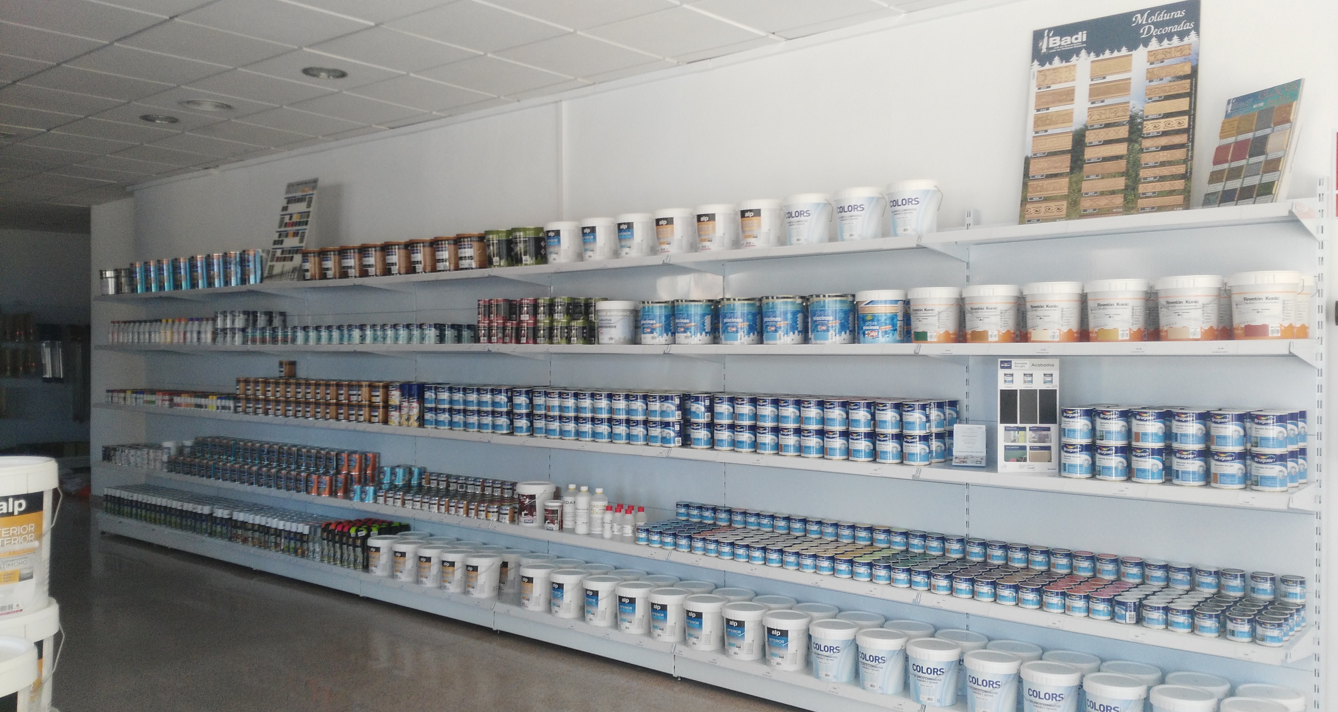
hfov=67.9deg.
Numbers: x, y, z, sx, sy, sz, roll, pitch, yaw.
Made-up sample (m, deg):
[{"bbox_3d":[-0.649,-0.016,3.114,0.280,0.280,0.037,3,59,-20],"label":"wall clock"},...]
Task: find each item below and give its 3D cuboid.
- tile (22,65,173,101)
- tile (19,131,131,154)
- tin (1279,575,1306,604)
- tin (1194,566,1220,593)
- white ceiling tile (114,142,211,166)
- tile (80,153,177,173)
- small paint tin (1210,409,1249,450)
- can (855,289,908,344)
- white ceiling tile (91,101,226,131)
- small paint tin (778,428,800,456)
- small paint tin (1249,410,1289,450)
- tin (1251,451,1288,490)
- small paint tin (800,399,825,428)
[{"bbox_3d":[-3.056,-1.458,5.310,0.595,0.018,0.595,1,1,38],"label":"tile"},{"bbox_3d":[-4.080,-1.482,6.900,0.600,0.018,0.600,1,1,39],"label":"tile"},{"bbox_3d":[2.088,0.778,3.322,0.074,0.076,0.074,1,2,38],"label":"tin"},{"bbox_3d":[1.887,0.785,3.481,0.074,0.076,0.074,1,2,38],"label":"tin"},{"bbox_3d":[-3.692,-1.495,7.339,0.595,0.020,0.595,1,2,38],"label":"white ceiling tile"},{"bbox_3d":[-4.208,-1.510,7.790,0.600,0.020,0.600,1,1,39],"label":"tile"},{"bbox_3d":[1.794,0.238,3.185,0.100,0.119,0.100,0,1,35],"label":"small paint tin"},{"bbox_3d":[0.843,-0.149,3.931,0.195,0.203,0.195,1,1,39],"label":"can"},{"bbox_3d":[-3.153,-1.464,6.157,0.600,0.020,0.600,1,2,38],"label":"white ceiling tile"},{"bbox_3d":[0.513,0.364,4.204,0.100,0.119,0.100,0,1,0],"label":"small paint tin"},{"bbox_3d":[1.876,0.233,3.101,0.098,0.120,0.098,1,1,38],"label":"small paint tin"},{"bbox_3d":[1.877,0.359,3.103,0.098,0.120,0.098,1,1,38],"label":"tin"},{"bbox_3d":[0.596,0.240,4.113,0.097,0.119,0.097,0,1,0],"label":"small paint tin"}]

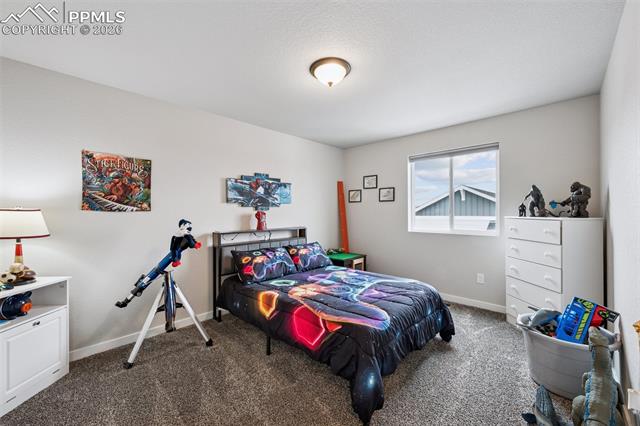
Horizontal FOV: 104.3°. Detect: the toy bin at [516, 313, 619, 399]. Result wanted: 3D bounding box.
[{"bbox_3d":[1.810,1.057,1.858,0.560,0.410,0.530,0,1,45],"label":"toy bin"}]

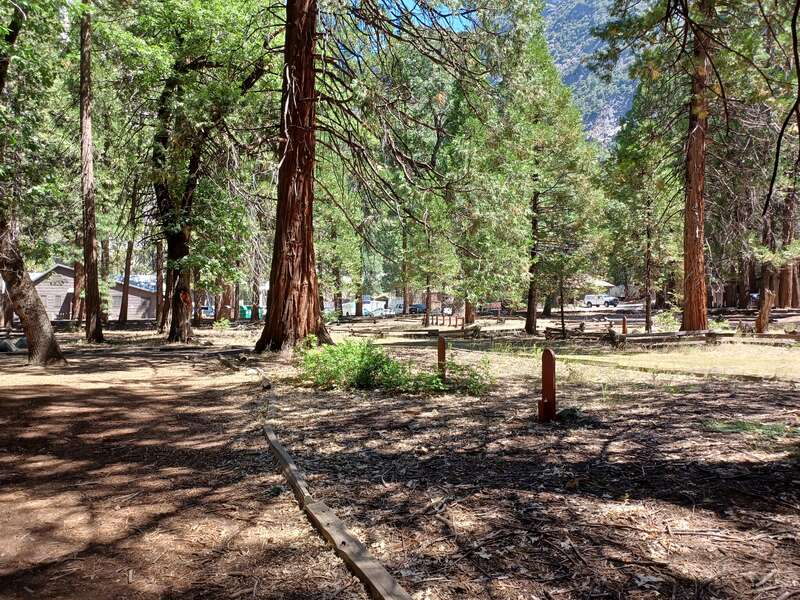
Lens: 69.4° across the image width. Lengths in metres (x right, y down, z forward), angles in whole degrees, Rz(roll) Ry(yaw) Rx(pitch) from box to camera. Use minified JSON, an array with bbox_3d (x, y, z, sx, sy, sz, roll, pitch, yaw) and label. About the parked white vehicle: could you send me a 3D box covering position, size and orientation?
[{"bbox_3d":[29.600,0.220,85.000,1.950,1.880,5.100,-1,2,-37],"label":"parked white vehicle"}]

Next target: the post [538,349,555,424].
[{"bbox_3d":[1.970,1.140,7.730,0.200,0.980,0.140,1,1,22],"label":"post"}]

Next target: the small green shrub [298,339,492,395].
[{"bbox_3d":[-0.090,1.180,11.000,3.600,0.880,1.900,0,1,0],"label":"small green shrub"}]

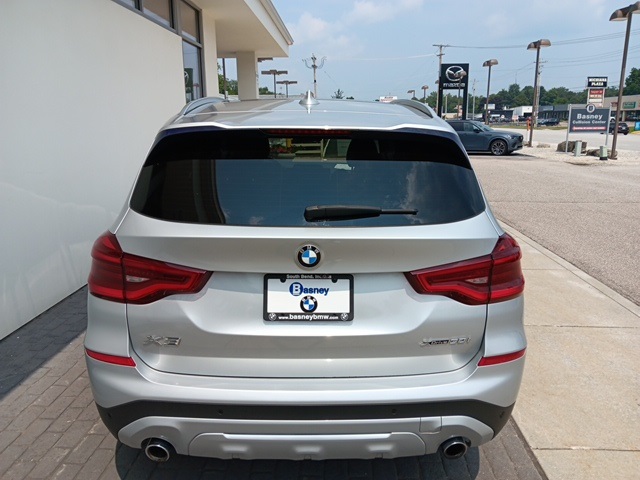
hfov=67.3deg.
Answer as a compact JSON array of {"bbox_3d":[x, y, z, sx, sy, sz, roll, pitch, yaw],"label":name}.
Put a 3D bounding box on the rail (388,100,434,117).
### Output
[{"bbox_3d":[0.475,-0.781,2.973,0.080,0.140,1.900,0,14,-1],"label":"rail"}]

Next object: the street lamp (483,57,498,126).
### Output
[{"bbox_3d":[14.266,-11.681,40.903,1.350,6.700,0.420,11,17,39],"label":"street lamp"}]

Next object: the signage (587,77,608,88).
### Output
[{"bbox_3d":[49.625,-28.115,85.808,3.500,1.750,0.500,1,14,5],"label":"signage"}]

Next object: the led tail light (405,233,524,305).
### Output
[{"bbox_3d":[0.554,0.100,1.777,0.510,0.215,0.270,0,14,-1],"label":"led tail light"}]

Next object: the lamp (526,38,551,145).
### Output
[{"bbox_3d":[13.943,-9.347,31.180,1.350,6.700,0.420,11,17,39],"label":"lamp"}]

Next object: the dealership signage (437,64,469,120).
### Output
[{"bbox_3d":[15.149,-15.698,54.851,3.150,8.000,0.500,2,14,8],"label":"dealership signage"}]

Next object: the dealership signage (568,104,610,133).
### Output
[{"bbox_3d":[14.242,-6.421,25.403,2.150,1.420,0.140,2,14,10],"label":"dealership signage"}]

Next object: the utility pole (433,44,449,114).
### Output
[{"bbox_3d":[17.149,-21.242,68.946,2.400,12.200,0.300,2,14,10],"label":"utility pole"}]

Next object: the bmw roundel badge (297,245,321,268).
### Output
[{"bbox_3d":[-0.038,0.056,1.618,0.082,0.082,0.010,0,14,-1],"label":"bmw roundel badge"}]

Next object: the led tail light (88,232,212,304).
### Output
[{"bbox_3d":[-0.636,0.107,1.749,0.510,0.215,0.270,0,14,-1],"label":"led tail light"}]

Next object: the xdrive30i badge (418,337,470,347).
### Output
[{"bbox_3d":[0.439,0.358,1.695,0.180,0.026,0.006,-3,19,-13],"label":"xdrive30i badge"}]

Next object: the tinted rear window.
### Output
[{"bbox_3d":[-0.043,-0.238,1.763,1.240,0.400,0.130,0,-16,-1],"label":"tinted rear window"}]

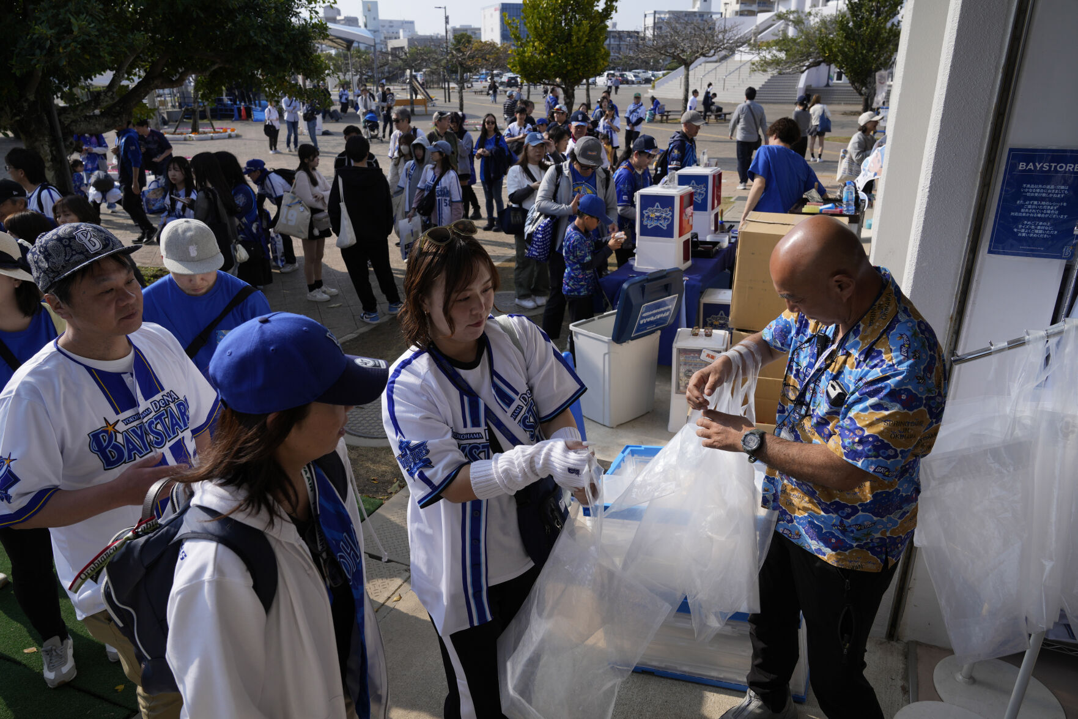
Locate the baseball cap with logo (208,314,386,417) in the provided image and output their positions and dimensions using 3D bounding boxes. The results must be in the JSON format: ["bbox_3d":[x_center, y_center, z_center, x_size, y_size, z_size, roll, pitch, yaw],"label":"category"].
[{"bbox_3d":[-0.391,-0.008,1.206,0.270,0.154,0.180,-17,24,-22],"label":"baseball cap with logo"}]

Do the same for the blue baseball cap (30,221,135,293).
[{"bbox_3d":[-1.041,-0.250,1.690,0.270,0.136,0.180,-15,12,26],"label":"blue baseball cap"}]

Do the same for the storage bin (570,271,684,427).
[{"bbox_3d":[0.547,-0.082,4.896,0.450,0.960,0.460,-17,26,-36],"label":"storage bin"}]

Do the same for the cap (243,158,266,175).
[{"bbox_3d":[-3.385,-2.284,8.900,0.270,0.150,0.180,-21,25,-10],"label":"cap"}]

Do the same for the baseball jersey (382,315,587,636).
[{"bbox_3d":[-0.135,0.273,1.920,0.520,0.760,0.360,-14,28,-30],"label":"baseball jersey"}]

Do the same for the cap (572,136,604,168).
[{"bbox_3d":[0.356,-1.458,5.197,0.180,0.136,0.270,-9,39,-19],"label":"cap"}]

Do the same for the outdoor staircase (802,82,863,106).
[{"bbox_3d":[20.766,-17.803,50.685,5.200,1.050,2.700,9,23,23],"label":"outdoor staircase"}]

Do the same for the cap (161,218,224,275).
[{"bbox_3d":[-1.141,-0.378,2.449,0.180,0.146,0.270,-12,26,-33],"label":"cap"}]

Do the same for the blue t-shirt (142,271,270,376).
[{"bbox_3d":[-1.309,0.037,2.959,0.500,0.700,0.290,-10,23,-23],"label":"blue t-shirt"}]

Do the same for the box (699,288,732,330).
[{"bbox_3d":[1.269,-0.170,5.167,0.310,0.550,0.330,5,22,15],"label":"box"}]

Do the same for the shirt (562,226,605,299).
[{"bbox_3d":[0.324,-0.757,5.700,0.270,0.540,0.380,2,21,7],"label":"shirt"}]

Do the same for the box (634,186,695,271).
[{"bbox_3d":[1.000,-1.044,5.970,0.340,0.600,0.345,10,24,26],"label":"box"}]

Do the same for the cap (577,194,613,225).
[{"bbox_3d":[0.411,-1.036,5.125,0.256,0.145,0.171,23,24,3],"label":"cap"}]

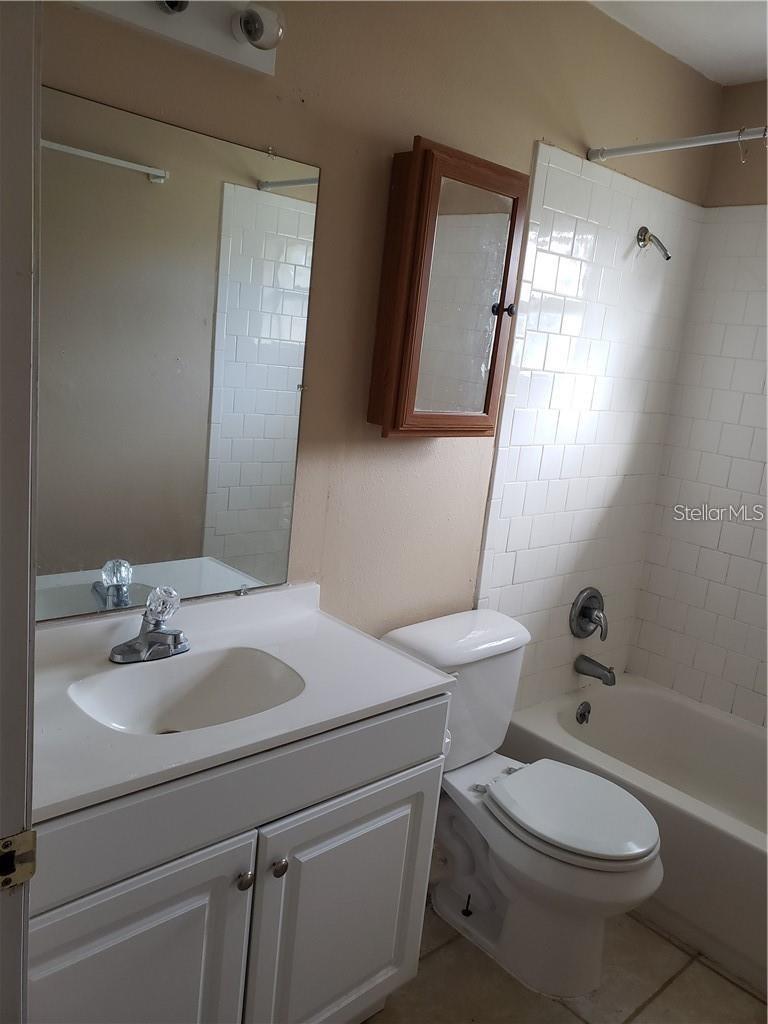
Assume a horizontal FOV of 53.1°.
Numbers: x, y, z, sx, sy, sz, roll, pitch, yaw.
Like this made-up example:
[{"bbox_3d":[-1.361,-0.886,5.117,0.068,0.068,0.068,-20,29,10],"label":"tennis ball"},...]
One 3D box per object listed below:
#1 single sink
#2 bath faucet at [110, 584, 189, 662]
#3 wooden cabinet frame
[{"bbox_3d":[-0.341,0.380,1.392,0.410,0.140,0.285,-5,15,-42],"label":"single sink"},{"bbox_3d":[-0.418,0.211,1.448,0.155,0.157,0.138,-5,15,-42],"label":"bath faucet"},{"bbox_3d":[0.161,-0.511,1.873,0.392,0.650,0.120,-5,15,-42],"label":"wooden cabinet frame"}]

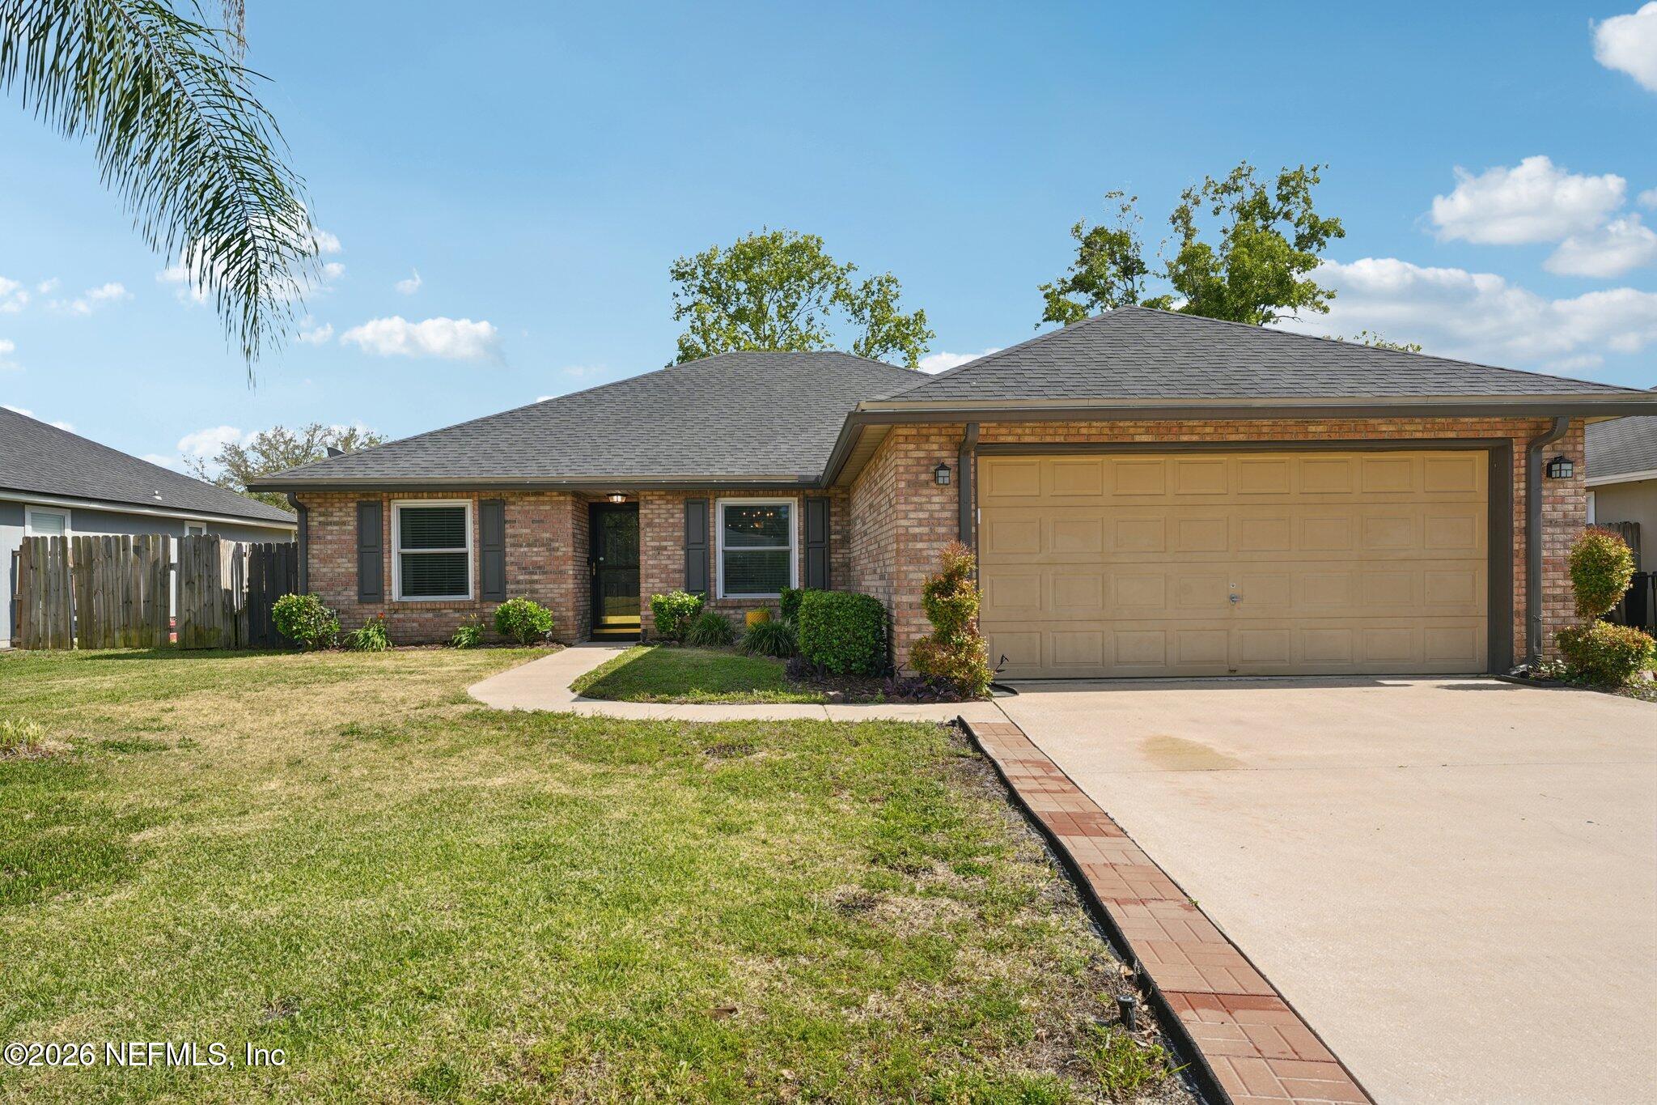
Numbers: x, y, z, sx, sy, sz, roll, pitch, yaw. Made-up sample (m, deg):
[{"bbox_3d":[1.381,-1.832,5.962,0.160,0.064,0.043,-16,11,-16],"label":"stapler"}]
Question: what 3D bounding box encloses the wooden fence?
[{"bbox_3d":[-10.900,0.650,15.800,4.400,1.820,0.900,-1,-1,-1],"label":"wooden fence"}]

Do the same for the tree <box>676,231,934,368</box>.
[{"bbox_3d":[-0.950,-4.700,33.000,9.400,12.600,9.000,-1,-1,0],"label":"tree"}]

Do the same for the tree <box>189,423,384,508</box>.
[{"bbox_3d":[-27.200,-2.200,50.000,11.500,9.200,11.000,-1,-1,0],"label":"tree"}]

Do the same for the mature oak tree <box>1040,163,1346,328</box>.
[{"bbox_3d":[12.200,-5.600,32.000,10.800,14.300,10.000,-1,-1,0],"label":"mature oak tree"}]

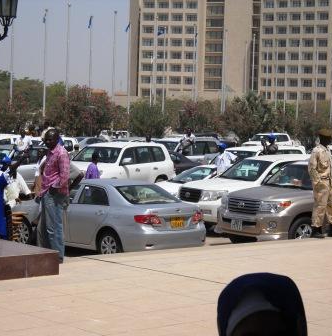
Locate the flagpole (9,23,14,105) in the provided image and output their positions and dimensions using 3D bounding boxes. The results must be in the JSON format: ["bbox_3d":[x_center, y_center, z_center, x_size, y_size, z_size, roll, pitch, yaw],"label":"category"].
[{"bbox_3d":[-12.124,-7.765,85.614,0.180,11.500,0.180,1,3,0],"label":"flagpole"}]

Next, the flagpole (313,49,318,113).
[{"bbox_3d":[20.474,-10.289,148.229,0.180,11.500,0.180,1,3,0],"label":"flagpole"}]

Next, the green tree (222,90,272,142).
[{"bbox_3d":[6.972,-3.962,92.879,4.106,5.311,4.000,2,3,0],"label":"green tree"}]

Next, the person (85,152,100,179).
[{"bbox_3d":[-1.984,0.432,29.584,0.320,1.710,0.450,1,3,-24],"label":"person"}]

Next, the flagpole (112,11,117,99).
[{"bbox_3d":[-4.613,-8.215,97.550,0.180,11.500,0.180,1,3,0],"label":"flagpole"}]

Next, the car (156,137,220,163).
[{"bbox_3d":[0.307,-0.371,46.992,1.930,1.880,4.850,4,3,41],"label":"car"}]

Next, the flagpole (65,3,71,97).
[{"bbox_3d":[-8.567,-8.011,94.279,0.180,12.272,0.180,2,3,0],"label":"flagpole"}]

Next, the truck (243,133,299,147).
[{"bbox_3d":[7.063,-1.487,76.536,1.920,1.860,4.850,3,3,31],"label":"truck"}]

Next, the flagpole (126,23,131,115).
[{"bbox_3d":[-3.737,-8.796,108.912,0.180,11.500,0.180,1,3,0],"label":"flagpole"}]

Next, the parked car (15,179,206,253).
[{"bbox_3d":[-1.338,0.929,21.834,1.760,1.470,4.540,-2,4,-45],"label":"parked car"}]

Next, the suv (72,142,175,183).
[{"bbox_3d":[-1.601,0.140,32.703,1.970,1.900,4.950,3,3,28],"label":"suv"}]

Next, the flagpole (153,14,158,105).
[{"bbox_3d":[-0.934,-8.345,101.710,0.180,11.500,0.180,1,3,0],"label":"flagpole"}]

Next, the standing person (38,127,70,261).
[{"bbox_3d":[-1.453,0.363,14.087,0.340,1.750,0.480,0,3,-35],"label":"standing person"}]

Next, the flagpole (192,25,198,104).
[{"bbox_3d":[2.687,-8.208,108.275,0.180,12.116,0.180,2,3,0],"label":"flagpole"}]

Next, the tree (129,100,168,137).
[{"bbox_3d":[-1.335,-3.347,86.907,3.201,4.092,3.200,2,3,0],"label":"tree"}]

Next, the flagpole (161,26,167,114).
[{"bbox_3d":[-0.193,-8.997,114.329,0.180,11.500,0.180,1,3,0],"label":"flagpole"}]

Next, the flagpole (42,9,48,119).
[{"bbox_3d":[-11.079,-8.291,99.277,0.180,12.215,0.180,2,3,0],"label":"flagpole"}]

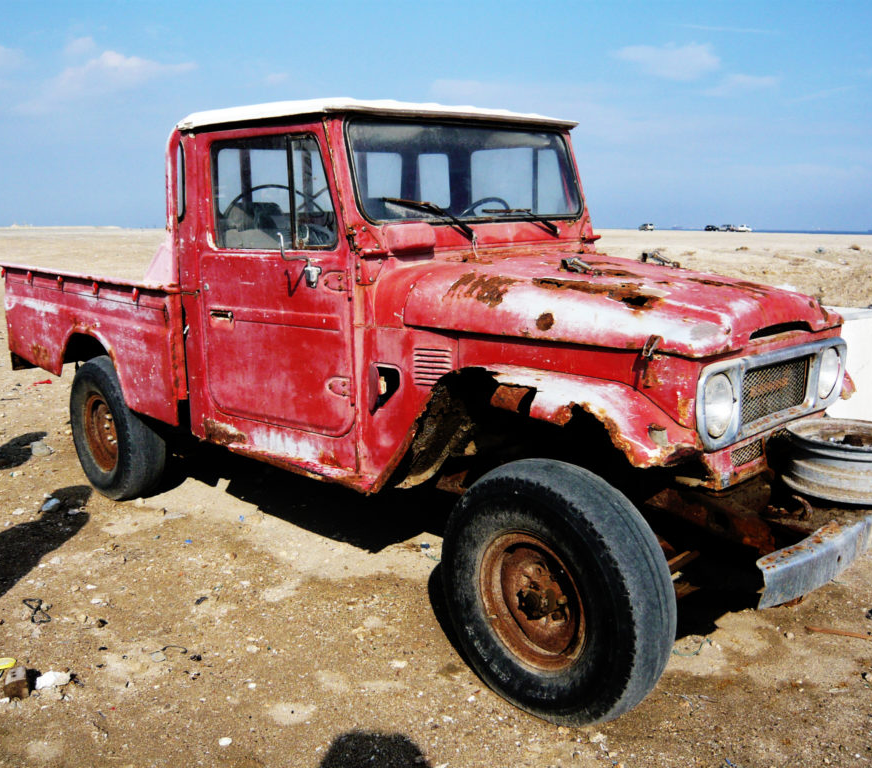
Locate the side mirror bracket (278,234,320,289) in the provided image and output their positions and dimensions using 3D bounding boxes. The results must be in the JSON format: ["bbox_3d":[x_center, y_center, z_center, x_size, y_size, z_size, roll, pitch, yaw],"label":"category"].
[{"bbox_3d":[-0.483,-0.434,2.917,0.145,0.200,0.070,-11,15,-42],"label":"side mirror bracket"}]

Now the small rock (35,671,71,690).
[{"bbox_3d":[-1.291,0.998,2.789,0.100,0.045,0.065,0,11,0],"label":"small rock"}]

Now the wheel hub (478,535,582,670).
[{"bbox_3d":[0.325,0.662,2.580,0.140,0.435,0.435,-9,14,-41],"label":"wheel hub"}]

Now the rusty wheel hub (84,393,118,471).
[{"bbox_3d":[-1.804,0.261,4.588,0.435,0.435,0.140,10,15,43],"label":"rusty wheel hub"}]

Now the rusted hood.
[{"bbox_3d":[0.734,-0.322,3.008,1.150,0.260,1.240,10,15,43],"label":"rusted hood"}]

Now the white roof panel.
[{"bbox_3d":[-0.228,-1.182,3.729,1.120,0.125,1.500,10,17,43],"label":"white roof panel"}]

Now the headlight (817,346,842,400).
[{"bbox_3d":[1.409,-0.045,3.016,0.090,0.185,0.185,10,15,43],"label":"headlight"}]

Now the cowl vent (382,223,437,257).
[{"bbox_3d":[-0.090,-0.529,2.997,0.090,0.115,0.190,10,15,43],"label":"cowl vent"}]

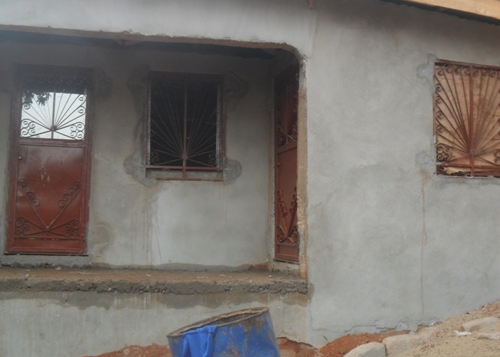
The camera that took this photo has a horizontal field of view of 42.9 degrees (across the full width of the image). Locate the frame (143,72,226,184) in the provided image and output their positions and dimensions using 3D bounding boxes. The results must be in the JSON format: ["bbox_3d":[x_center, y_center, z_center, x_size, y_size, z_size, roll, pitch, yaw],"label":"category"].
[{"bbox_3d":[-0.740,-0.605,7.360,0.890,1.220,0.080,2,-6,-9],"label":"frame"}]

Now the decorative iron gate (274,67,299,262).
[{"bbox_3d":[0.420,-0.174,6.860,0.080,2.100,0.870,3,-6,-18],"label":"decorative iron gate"}]

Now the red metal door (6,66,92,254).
[{"bbox_3d":[-2.212,-0.212,7.070,0.880,2.100,0.100,2,-6,-9],"label":"red metal door"}]

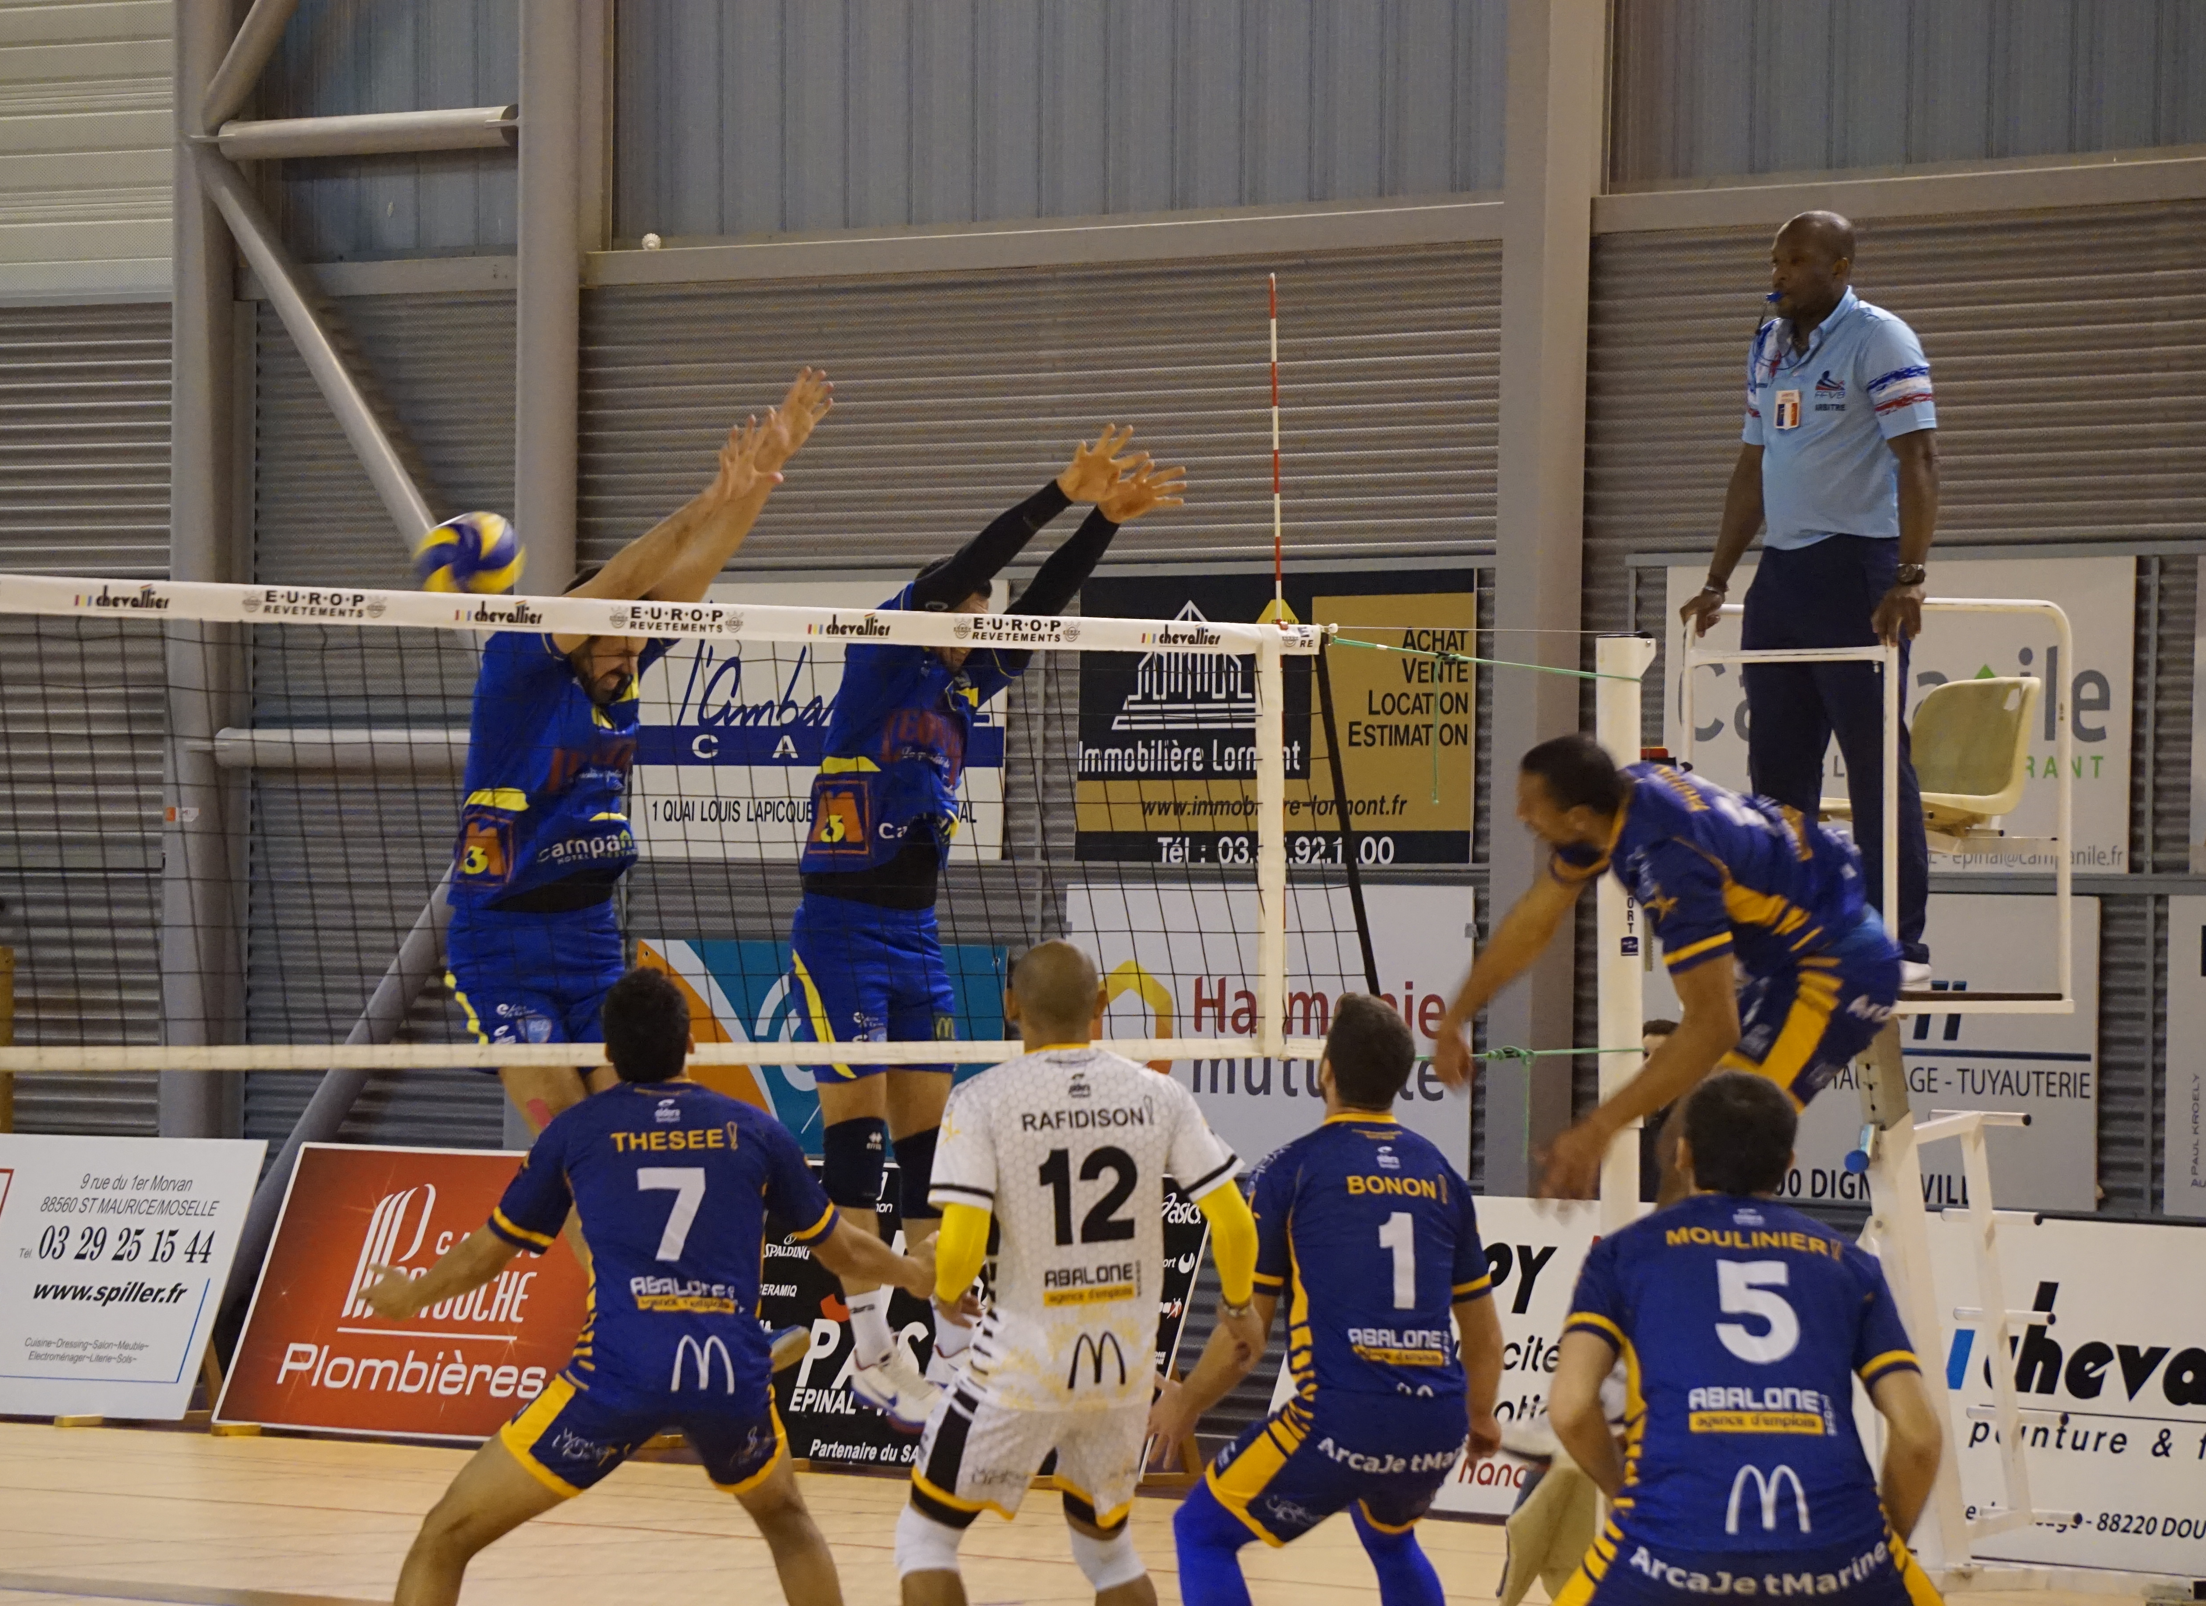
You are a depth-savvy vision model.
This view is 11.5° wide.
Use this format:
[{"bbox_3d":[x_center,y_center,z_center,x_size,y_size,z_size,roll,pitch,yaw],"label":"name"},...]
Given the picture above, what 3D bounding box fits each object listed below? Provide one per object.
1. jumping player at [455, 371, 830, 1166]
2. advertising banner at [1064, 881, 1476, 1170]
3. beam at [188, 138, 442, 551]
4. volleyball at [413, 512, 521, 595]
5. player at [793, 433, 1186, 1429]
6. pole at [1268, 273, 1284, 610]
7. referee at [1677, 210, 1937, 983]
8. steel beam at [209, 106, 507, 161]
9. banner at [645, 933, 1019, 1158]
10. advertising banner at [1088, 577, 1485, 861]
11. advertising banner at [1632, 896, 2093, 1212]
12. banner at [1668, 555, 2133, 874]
[{"bbox_3d":[-1.074,0.171,24.162,0.680,2.250,0.900,1,-1,-42],"label":"jumping player"},{"bbox_3d":[0.583,0.786,37.953,0.030,0.980,2.030,2,-1,-43],"label":"advertising banner"},{"bbox_3d":[-2.886,-1.526,41.518,0.135,2.500,0.135,2,-43,-43],"label":"beam"},{"bbox_3d":[-1.404,-0.537,24.200,0.210,0.210,0.210,1,-1,0],"label":"volleyball"},{"bbox_3d":[-0.268,0.289,24.800,0.540,2.260,0.920,2,-1,-43],"label":"player"},{"bbox_3d":[0.408,-0.314,25.170,0.010,1.800,0.010,-1,0,-43],"label":"pole"},{"bbox_3d":[1.734,-0.499,26.400,0.450,1.840,0.670,2,-1,-43],"label":"referee"},{"bbox_3d":[-2.794,-2.539,41.443,0.140,0.140,1.711,2,-1,-43],"label":"steel beam"},{"bbox_3d":[-1.012,0.886,39.277,0.030,0.770,2.020,1,-1,-42],"label":"banner"},{"bbox_3d":[0.598,-0.291,37.554,0.030,1.000,2.000,1,-1,-42],"label":"advertising banner"},{"bbox_3d":[2.495,0.810,35.453,0.030,1.000,2.000,1,-1,-42],"label":"advertising banner"},{"bbox_3d":[2.581,-0.279,35.390,0.030,1.000,2.000,1,-1,-42],"label":"banner"}]

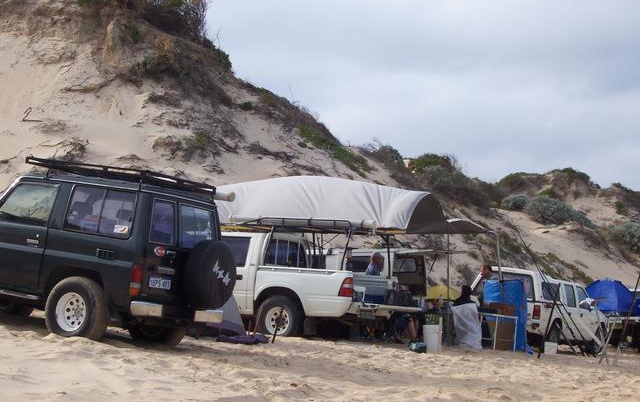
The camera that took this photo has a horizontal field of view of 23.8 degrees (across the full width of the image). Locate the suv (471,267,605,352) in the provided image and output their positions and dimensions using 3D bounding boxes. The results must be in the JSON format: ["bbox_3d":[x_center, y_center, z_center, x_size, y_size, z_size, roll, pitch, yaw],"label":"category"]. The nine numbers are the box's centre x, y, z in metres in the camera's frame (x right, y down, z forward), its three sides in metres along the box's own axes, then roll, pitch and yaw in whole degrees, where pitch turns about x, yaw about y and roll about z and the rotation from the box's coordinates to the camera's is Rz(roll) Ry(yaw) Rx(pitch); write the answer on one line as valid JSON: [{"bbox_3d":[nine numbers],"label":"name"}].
[{"bbox_3d":[5.787,2.824,38.828,1.700,1.780,4.650,1,-6,34],"label":"suv"}]

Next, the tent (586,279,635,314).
[{"bbox_3d":[8.143,2.677,42.500,1.300,0.950,1.400,2,-4,25],"label":"tent"}]

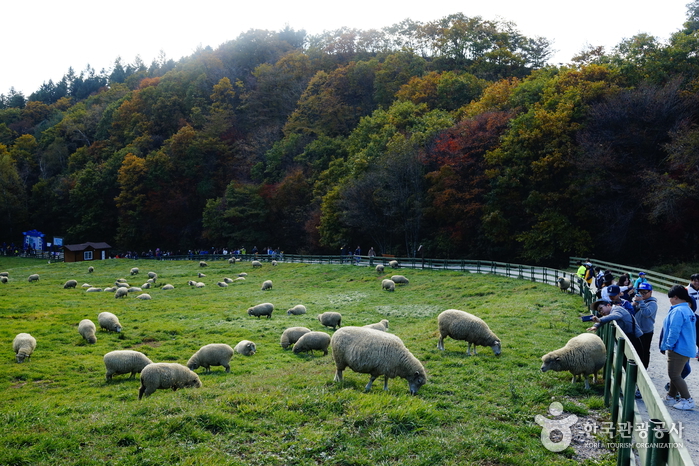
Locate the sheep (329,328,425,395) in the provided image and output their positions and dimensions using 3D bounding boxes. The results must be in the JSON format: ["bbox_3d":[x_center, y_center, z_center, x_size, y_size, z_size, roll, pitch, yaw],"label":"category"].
[{"bbox_3d":[0.351,1.556,8.300,1.220,0.740,0.520,1,3,22],"label":"sheep"}]

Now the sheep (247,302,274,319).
[{"bbox_3d":[-3.875,3.420,29.800,1.180,0.690,0.500,-1,3,-14],"label":"sheep"}]

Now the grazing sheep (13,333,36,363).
[{"bbox_3d":[-9.231,3.238,19.300,0.570,0.760,1.150,-2,7,-15],"label":"grazing sheep"}]

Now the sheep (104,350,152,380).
[{"bbox_3d":[-5.434,3.295,16.900,1.270,0.740,0.500,0,7,-3],"label":"sheep"}]

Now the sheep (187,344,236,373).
[{"bbox_3d":[-3.478,3.140,17.000,1.220,0.740,0.500,1,7,10],"label":"sheep"}]

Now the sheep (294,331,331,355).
[{"bbox_3d":[-1.084,3.200,19.600,1.170,0.690,0.500,0,3,5],"label":"sheep"}]

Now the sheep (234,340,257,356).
[{"bbox_3d":[-2.997,3.329,19.600,0.460,0.460,0.920,-3,4,-43],"label":"sheep"}]

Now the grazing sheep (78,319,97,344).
[{"bbox_3d":[-8.662,3.276,22.500,0.500,0.700,1.120,-2,4,-38],"label":"grazing sheep"}]

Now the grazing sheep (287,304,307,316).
[{"bbox_3d":[-2.331,3.454,30.300,0.980,0.470,0.470,-2,4,-40],"label":"grazing sheep"}]

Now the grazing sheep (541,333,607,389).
[{"bbox_3d":[3.428,1.951,10.400,1.180,0.770,0.520,-3,8,-25],"label":"grazing sheep"}]

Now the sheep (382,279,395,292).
[{"bbox_3d":[2.411,3.264,42.000,0.500,0.740,1.150,-4,8,-30],"label":"sheep"}]

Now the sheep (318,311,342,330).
[{"bbox_3d":[-0.718,3.298,25.400,1.120,0.670,0.500,3,4,40],"label":"sheep"}]

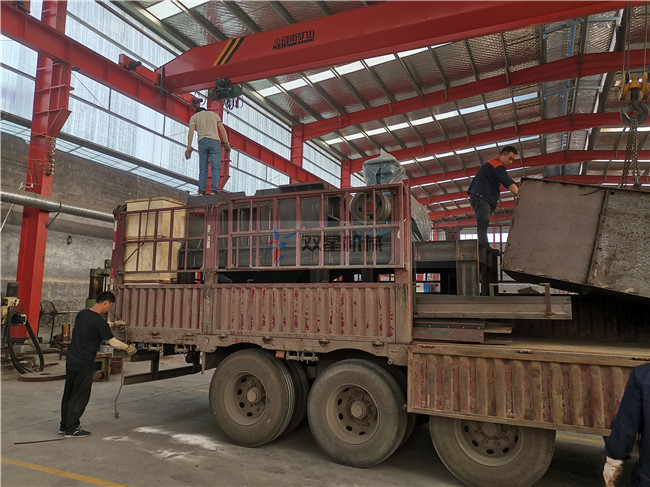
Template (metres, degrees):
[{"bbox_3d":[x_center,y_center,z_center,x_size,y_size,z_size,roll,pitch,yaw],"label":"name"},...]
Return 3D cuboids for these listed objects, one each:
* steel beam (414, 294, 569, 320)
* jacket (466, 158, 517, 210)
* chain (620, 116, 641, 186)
[{"bbox_3d":[1.526,0.627,4.963,1.591,0.218,0.200,-2,-8,24],"label":"steel beam"},{"bbox_3d":[2.168,-0.794,6.600,0.570,0.620,0.480,-2,-8,23],"label":"jacket"},{"bbox_3d":[3.135,-0.944,5.200,0.180,0.740,0.280,-3,-8,27],"label":"chain"}]

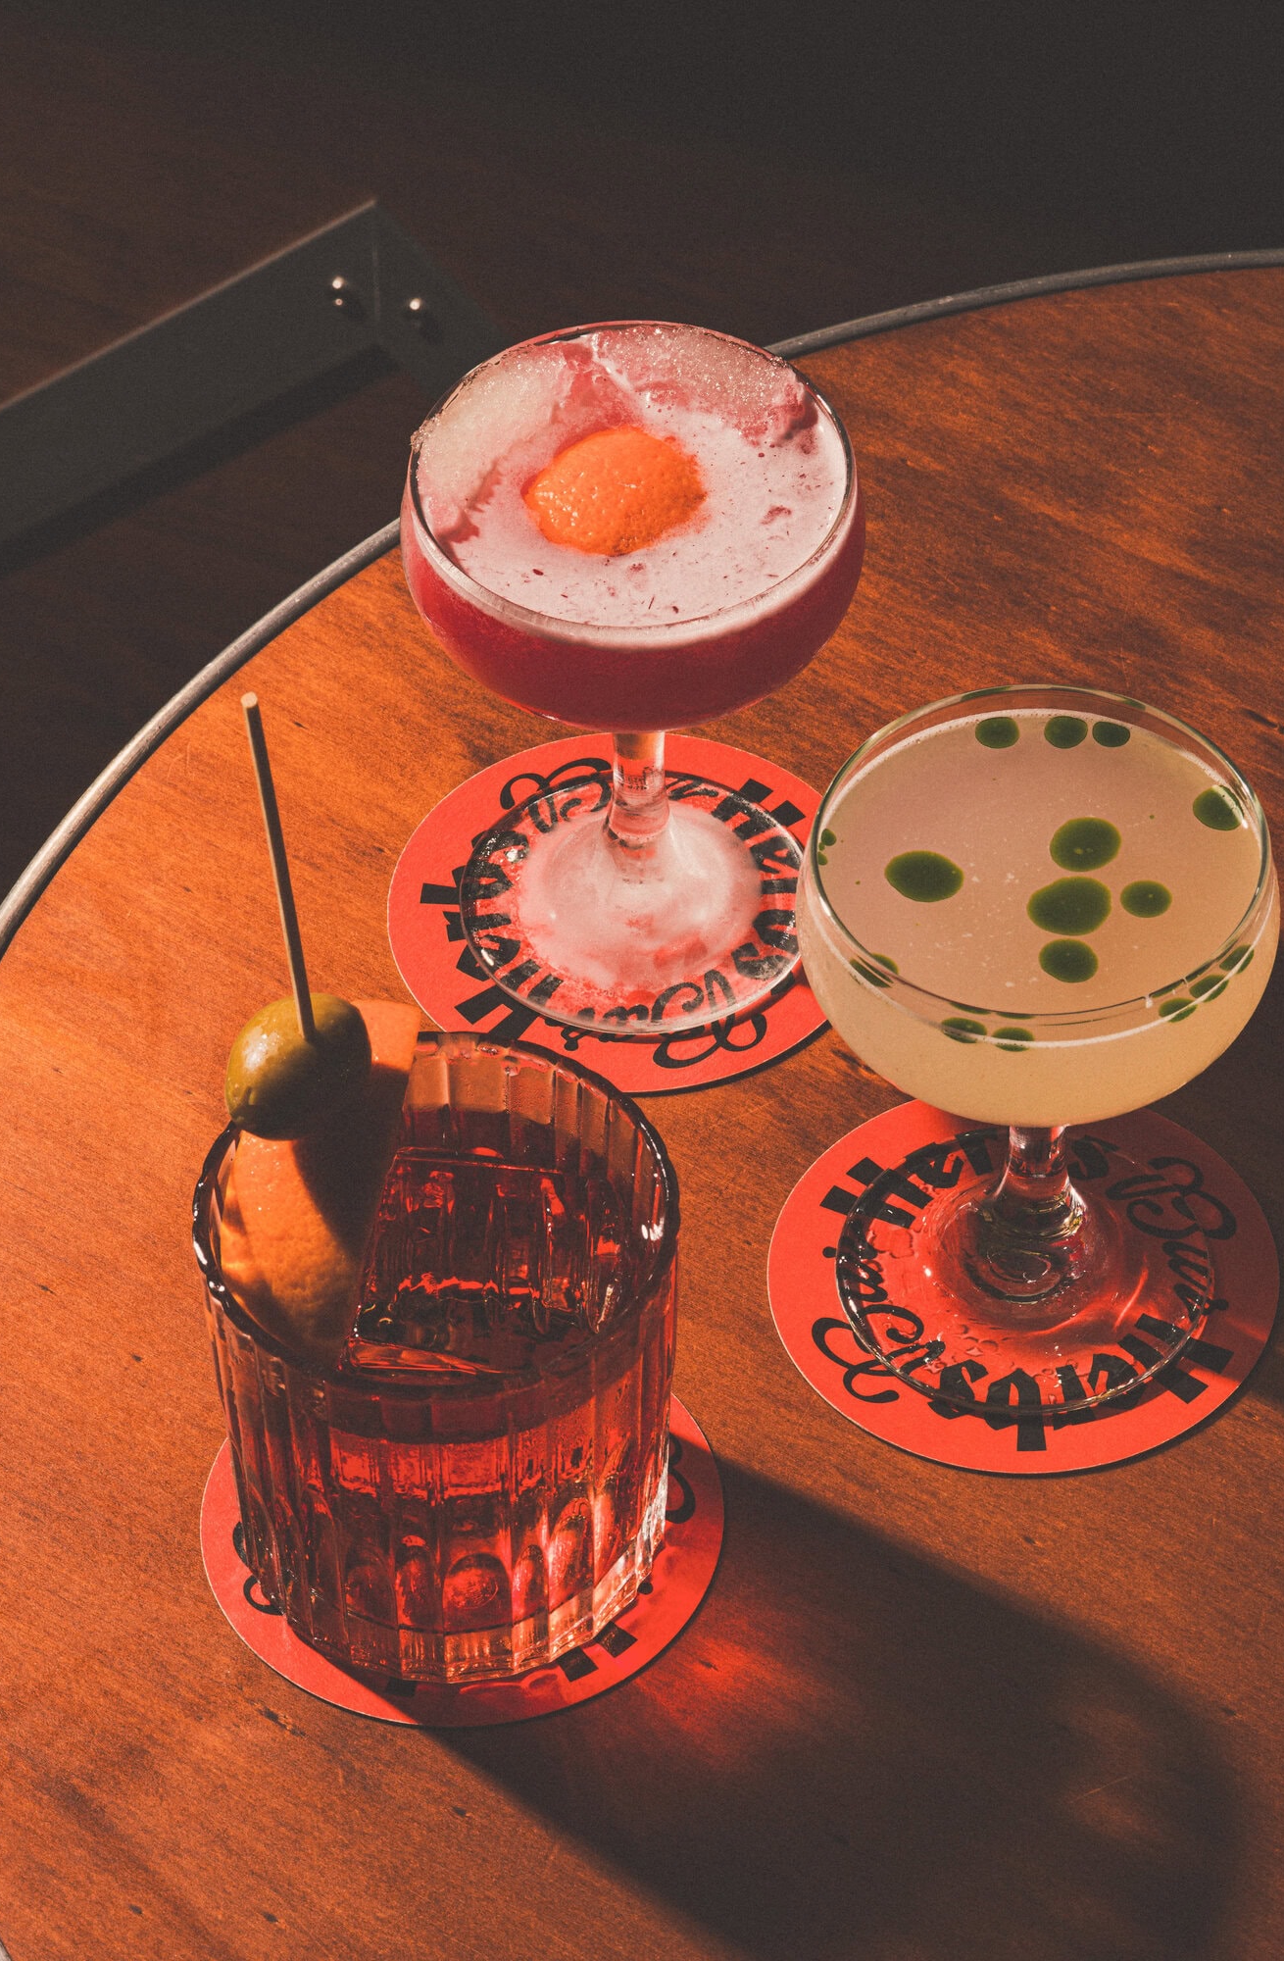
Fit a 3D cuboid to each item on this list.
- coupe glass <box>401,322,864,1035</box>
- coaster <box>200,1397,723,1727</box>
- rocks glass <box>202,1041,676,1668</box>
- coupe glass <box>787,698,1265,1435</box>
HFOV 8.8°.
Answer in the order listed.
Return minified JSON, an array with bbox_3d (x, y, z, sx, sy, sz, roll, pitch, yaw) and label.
[{"bbox_3d":[-0.001,-0.054,1.566,0.086,0.114,0.086,-2,48,0],"label":"coupe glass"},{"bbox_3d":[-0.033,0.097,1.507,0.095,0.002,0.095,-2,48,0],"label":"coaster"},{"bbox_3d":[-0.034,0.068,1.476,0.084,0.084,0.084,-2,48,0],"label":"rocks glass"},{"bbox_3d":[0.071,0.015,1.501,0.086,0.114,0.086,-2,48,0],"label":"coupe glass"}]

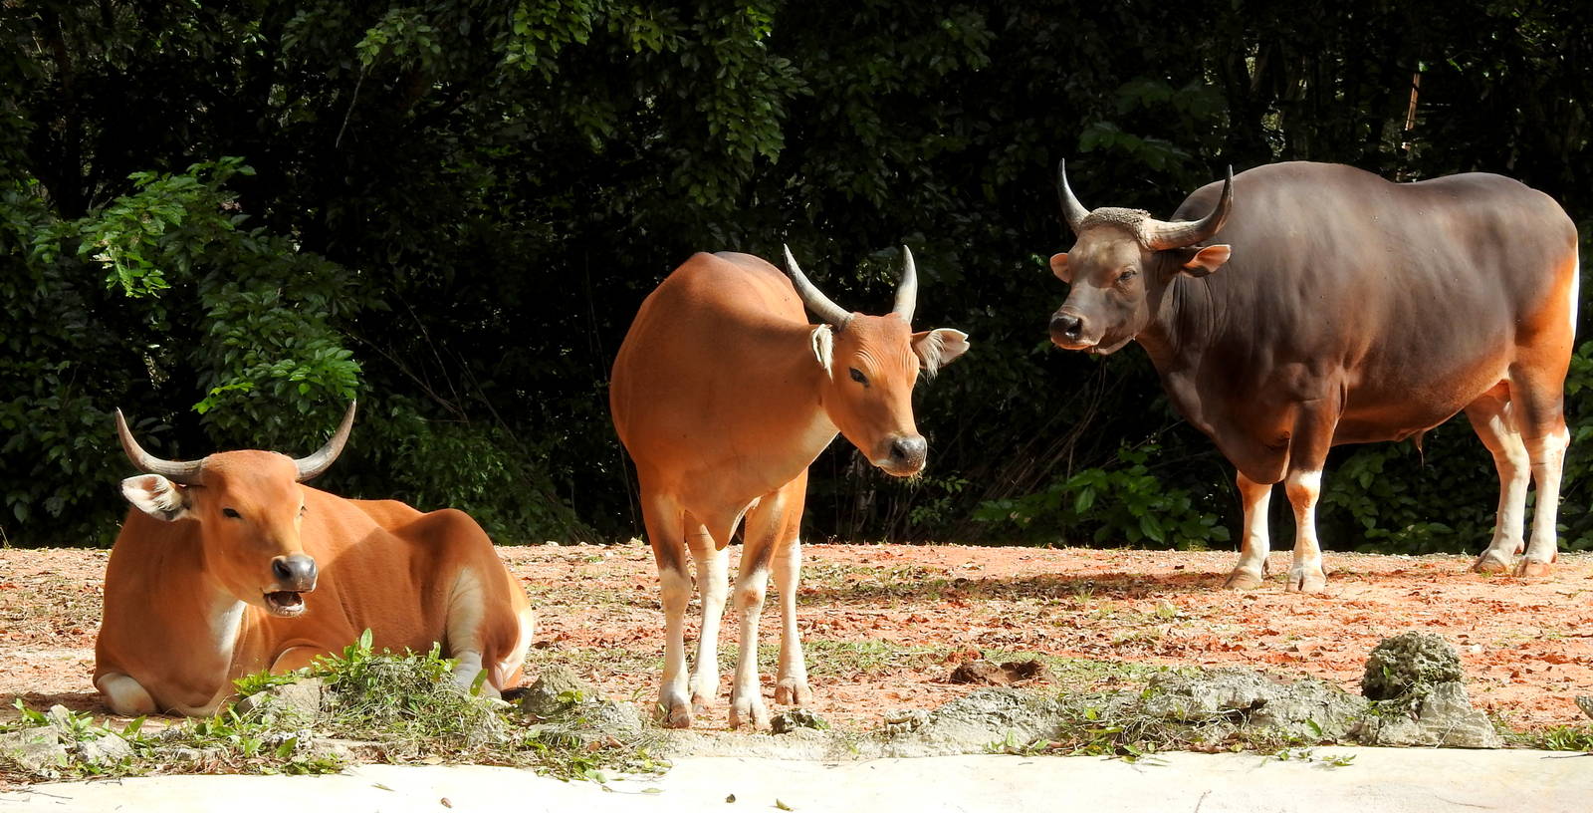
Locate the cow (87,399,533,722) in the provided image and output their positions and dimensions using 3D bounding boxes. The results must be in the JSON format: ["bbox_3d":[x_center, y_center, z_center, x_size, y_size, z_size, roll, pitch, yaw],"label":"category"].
[{"bbox_3d":[-1.333,0.434,20.831,1.570,0.940,0.800,-2,3,-45],"label":"cow"}]

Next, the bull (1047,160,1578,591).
[{"bbox_3d":[2.106,-0.150,26.884,2.550,1.650,0.780,-2,3,-42],"label":"bull"}]

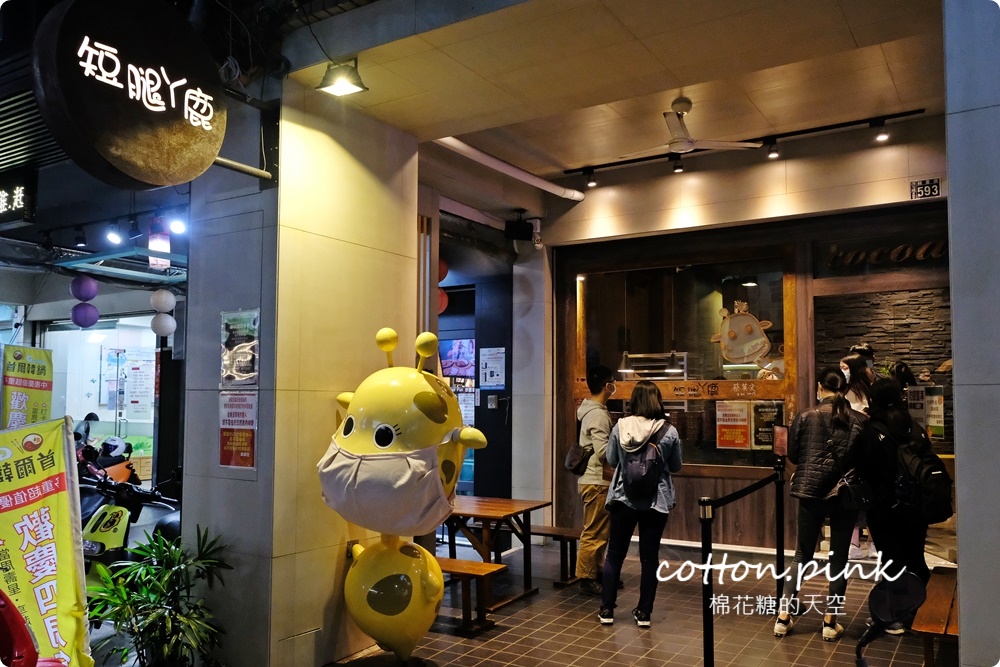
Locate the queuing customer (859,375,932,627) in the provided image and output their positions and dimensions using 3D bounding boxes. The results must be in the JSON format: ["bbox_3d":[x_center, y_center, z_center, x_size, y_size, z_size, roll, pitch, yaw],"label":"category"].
[{"bbox_3d":[2.553,1.095,4.830,0.480,1.580,0.480,1,-4,-15],"label":"queuing customer"}]

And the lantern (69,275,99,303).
[{"bbox_3d":[-4.490,-0.484,8.100,0.275,0.272,0.275,-3,-5,31],"label":"lantern"}]

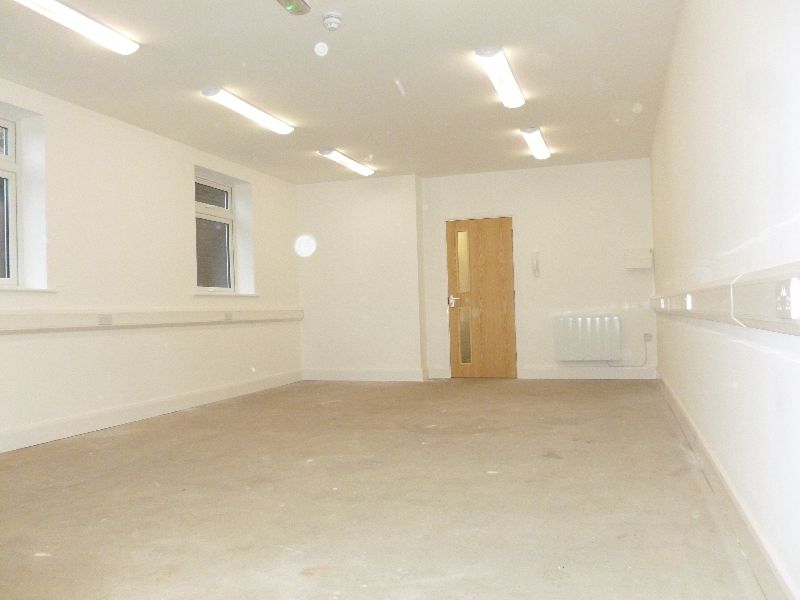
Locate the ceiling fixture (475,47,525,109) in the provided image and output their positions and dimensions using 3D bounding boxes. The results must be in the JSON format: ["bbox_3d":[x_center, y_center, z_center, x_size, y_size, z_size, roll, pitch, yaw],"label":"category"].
[{"bbox_3d":[0.786,-1.649,4.915,0.190,0.065,1.194,-2,-1,18],"label":"ceiling fixture"}]

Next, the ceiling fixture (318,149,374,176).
[{"bbox_3d":[-0.582,-1.552,7.432,0.190,0.065,1.194,-2,-1,18],"label":"ceiling fixture"}]

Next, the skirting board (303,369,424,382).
[{"bbox_3d":[-0.513,0.990,8.442,1.679,0.148,0.025,-2,-1,18],"label":"skirting board"}]

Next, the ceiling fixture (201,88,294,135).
[{"bbox_3d":[-1.248,-1.570,5.497,0.190,0.065,1.194,-2,-1,18],"label":"ceiling fixture"}]

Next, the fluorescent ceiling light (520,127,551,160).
[{"bbox_3d":[1.450,-1.630,6.844,0.190,0.065,1.194,-2,-1,18],"label":"fluorescent ceiling light"}]

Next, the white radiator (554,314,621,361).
[{"bbox_3d":[2.261,0.459,7.805,0.741,0.551,0.100,-2,-1,18],"label":"white radiator"}]

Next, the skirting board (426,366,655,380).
[{"bbox_3d":[1.710,0.911,8.025,2.805,0.144,0.025,-2,-1,18],"label":"skirting board"}]

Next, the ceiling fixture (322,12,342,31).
[{"bbox_3d":[-0.397,-1.633,3.810,0.116,0.066,0.116,-2,-1,0],"label":"ceiling fixture"}]

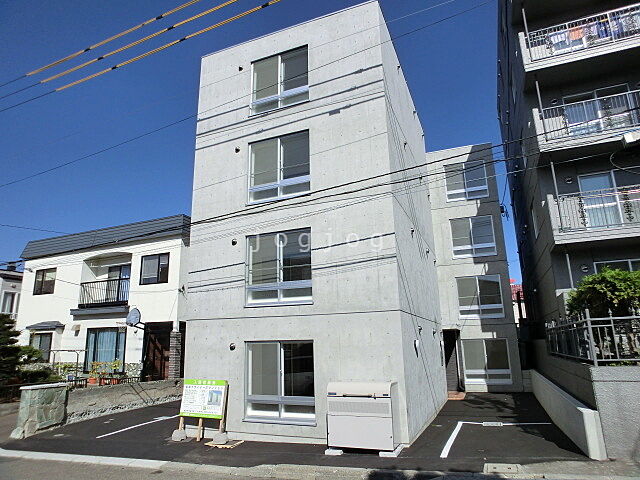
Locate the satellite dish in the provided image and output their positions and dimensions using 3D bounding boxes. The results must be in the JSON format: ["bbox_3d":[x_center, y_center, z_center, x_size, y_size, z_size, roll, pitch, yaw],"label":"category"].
[{"bbox_3d":[-7.582,3.175,15.827,0.670,0.700,0.300,-7,-15,22],"label":"satellite dish"}]

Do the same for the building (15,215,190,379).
[{"bbox_3d":[-8.982,3.699,21.016,10.568,7.014,8.240,-7,-15,22],"label":"building"}]

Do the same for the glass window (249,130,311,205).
[{"bbox_3d":[-1.058,-1.823,9.852,1.773,1.711,0.144,-7,-15,22],"label":"glass window"}]

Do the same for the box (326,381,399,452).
[{"bbox_3d":[0.818,3.304,7.354,1.236,1.092,0.556,-7,-15,22],"label":"box"}]

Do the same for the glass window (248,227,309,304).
[{"bbox_3d":[-1.008,0.694,9.669,1.810,1.770,0.150,-6,-15,20],"label":"glass window"}]

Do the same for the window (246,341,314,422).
[{"bbox_3d":[-0.906,3.117,8.581,1.760,1.717,0.144,-7,-15,22],"label":"window"}]

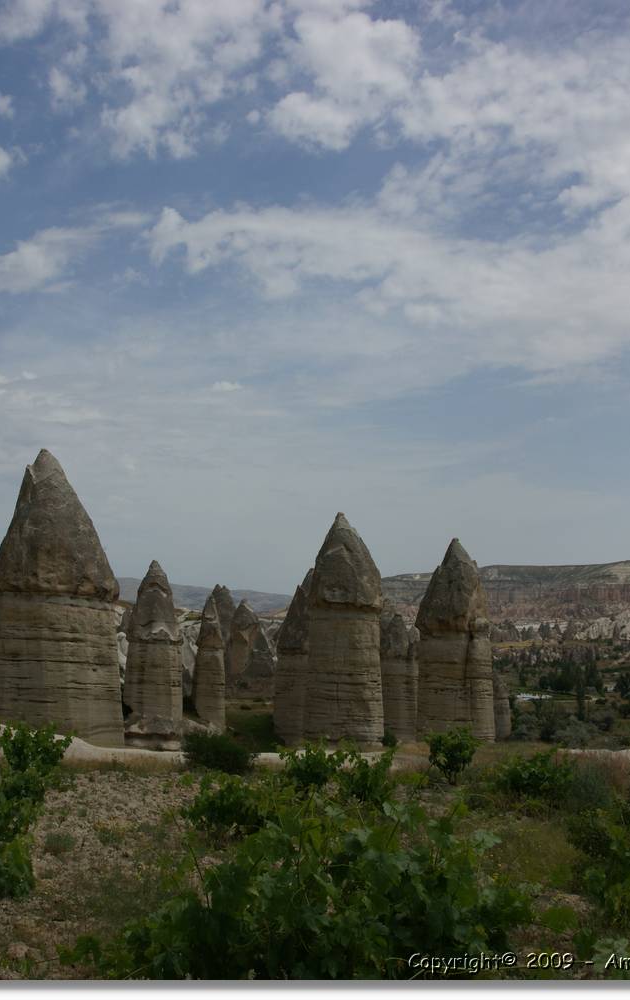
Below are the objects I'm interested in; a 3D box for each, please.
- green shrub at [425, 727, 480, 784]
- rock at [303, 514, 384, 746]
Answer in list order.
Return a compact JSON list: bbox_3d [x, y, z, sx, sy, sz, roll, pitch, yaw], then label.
[{"bbox_3d":[1.682,3.135,13.800,0.671,0.670,0.637,-1,-6,7],"label":"green shrub"},{"bbox_3d":[1.450,6.769,58.000,4.169,11.966,3.960,0,-6,1],"label":"rock"}]

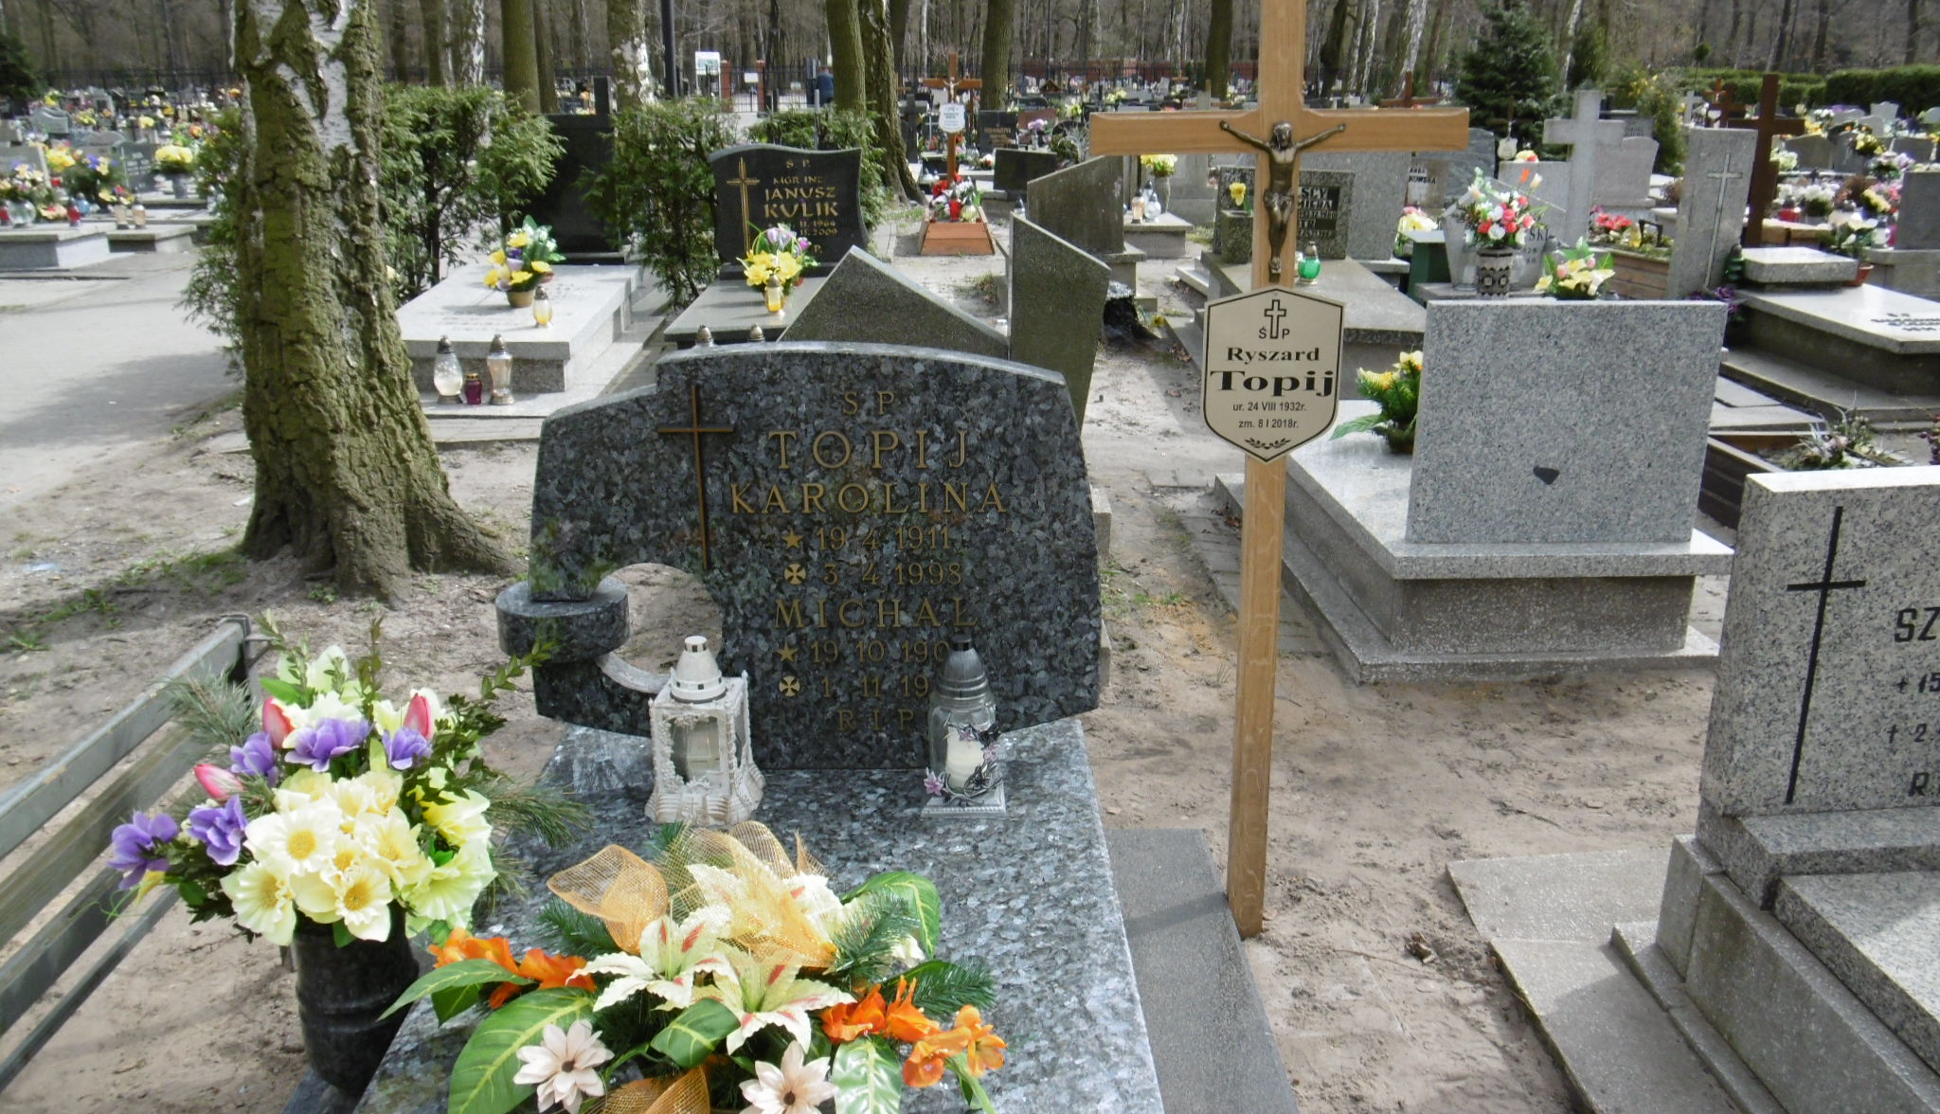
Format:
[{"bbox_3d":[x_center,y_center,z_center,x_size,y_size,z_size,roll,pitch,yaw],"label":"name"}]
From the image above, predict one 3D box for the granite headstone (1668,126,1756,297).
[{"bbox_3d":[4.194,-1.926,8.923,0.380,1.000,0.140,0,18,-1],"label":"granite headstone"}]

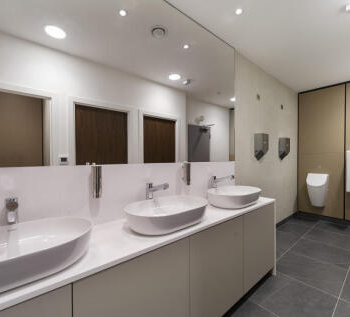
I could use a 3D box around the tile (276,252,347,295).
[{"bbox_3d":[1.448,1.221,2.013,0.590,0.012,0.587,0,0,-41],"label":"tile"}]

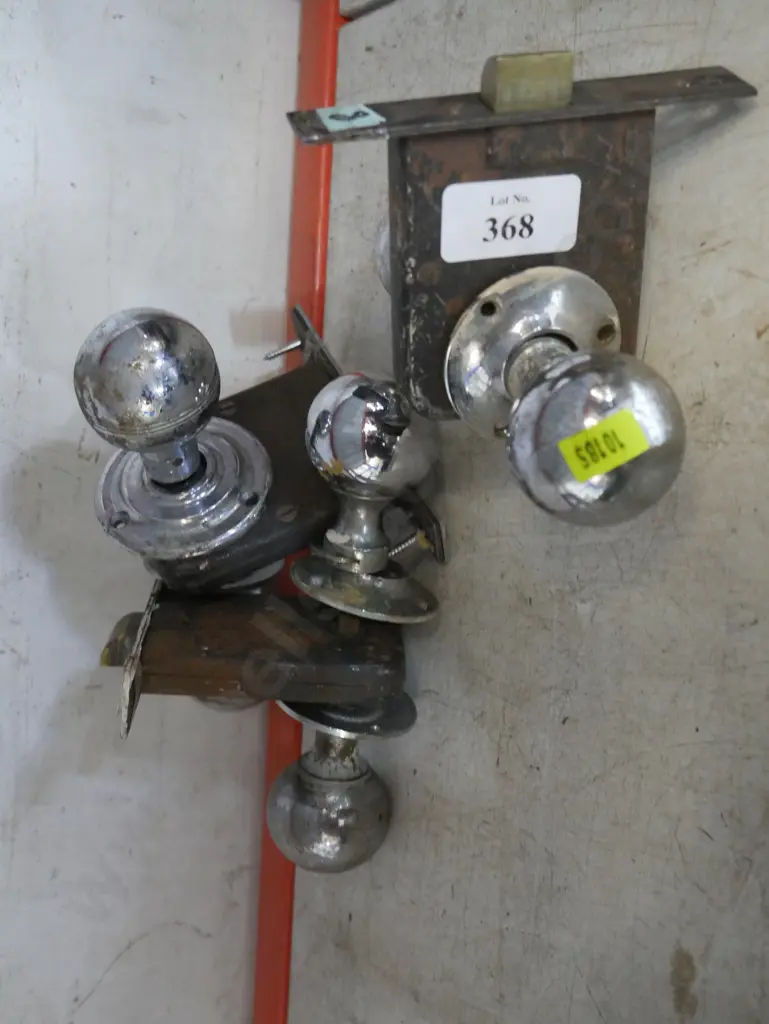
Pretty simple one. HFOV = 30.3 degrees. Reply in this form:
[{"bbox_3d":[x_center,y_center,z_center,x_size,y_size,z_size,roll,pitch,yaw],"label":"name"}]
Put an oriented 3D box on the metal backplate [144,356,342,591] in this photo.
[{"bbox_3d":[-0.056,-0.013,0.563,0.076,0.096,0.018,58,166,36],"label":"metal backplate"}]

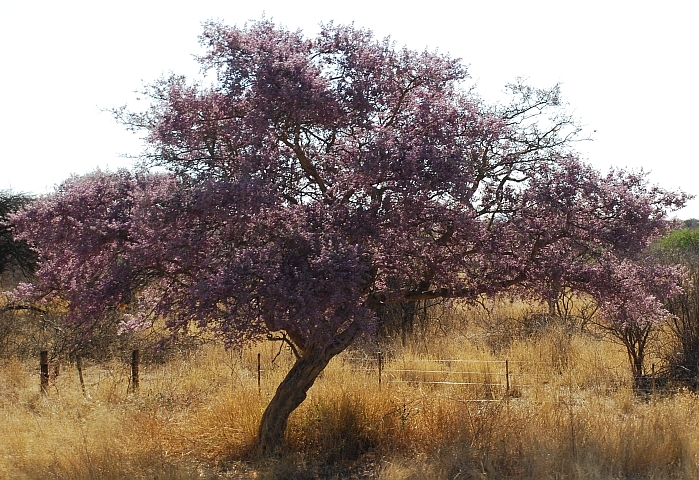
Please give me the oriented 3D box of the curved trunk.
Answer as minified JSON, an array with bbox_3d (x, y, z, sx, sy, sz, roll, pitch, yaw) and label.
[{"bbox_3d":[-0.619,2.266,23.500,1.520,2.040,0.580,0,-1,0],"label":"curved trunk"}]

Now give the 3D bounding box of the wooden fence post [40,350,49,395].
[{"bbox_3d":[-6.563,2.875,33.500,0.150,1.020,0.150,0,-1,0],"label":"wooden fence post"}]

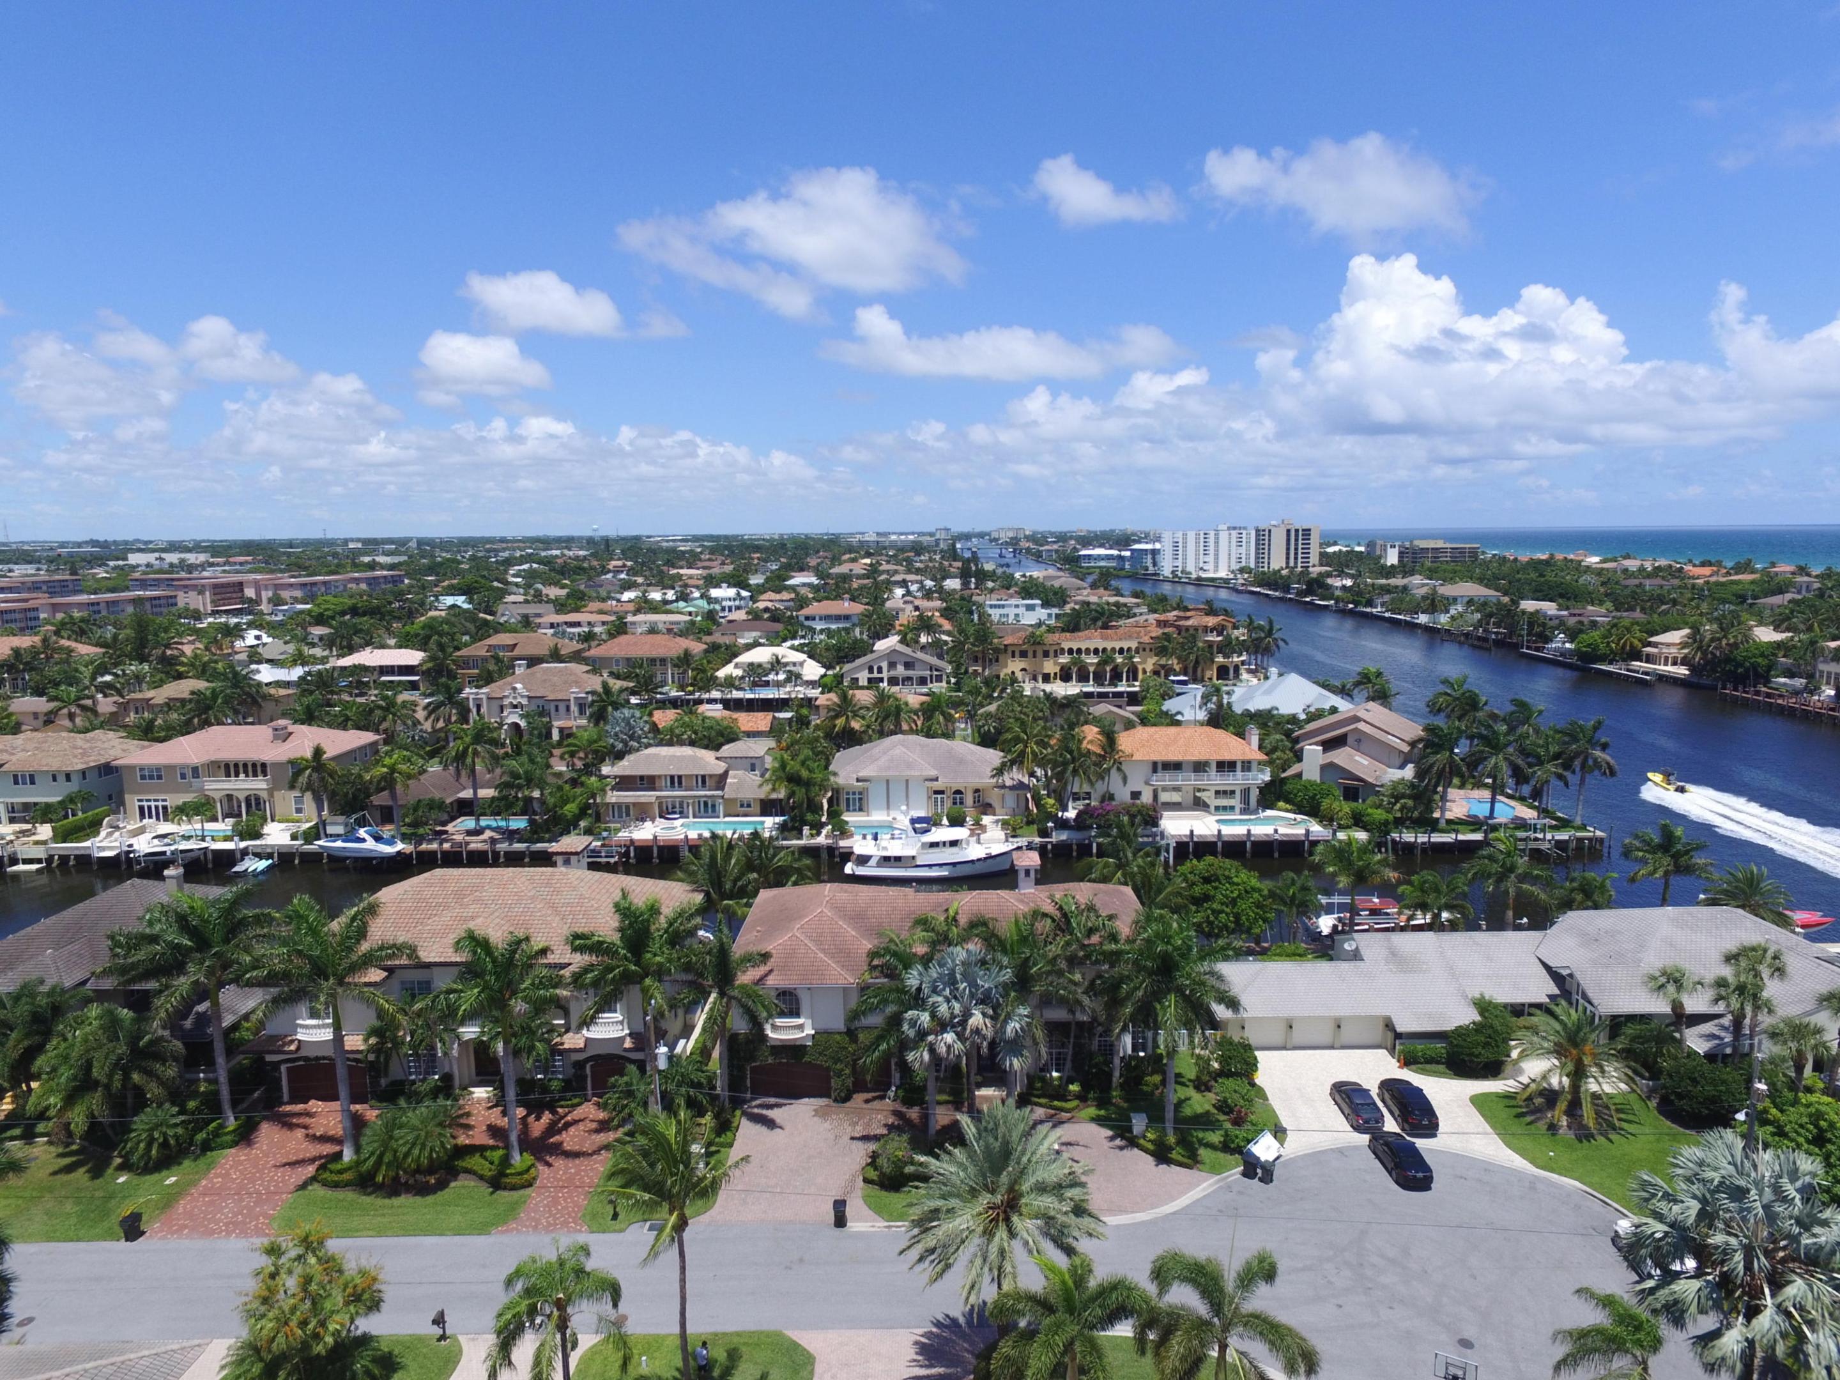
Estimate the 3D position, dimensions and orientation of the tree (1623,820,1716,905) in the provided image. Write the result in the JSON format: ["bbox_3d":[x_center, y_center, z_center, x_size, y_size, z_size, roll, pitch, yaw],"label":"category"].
[{"bbox_3d":[62.388,16.781,89.058,7.796,11.184,7.796,0,9,0],"label":"tree"}]

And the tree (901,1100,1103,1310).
[{"bbox_3d":[3.382,22.764,43.604,8.200,10.880,7.950,0,9,0],"label":"tree"}]

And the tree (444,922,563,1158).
[{"bbox_3d":[-22.655,19.465,57.494,7.420,13.010,7.190,0,9,0],"label":"tree"}]

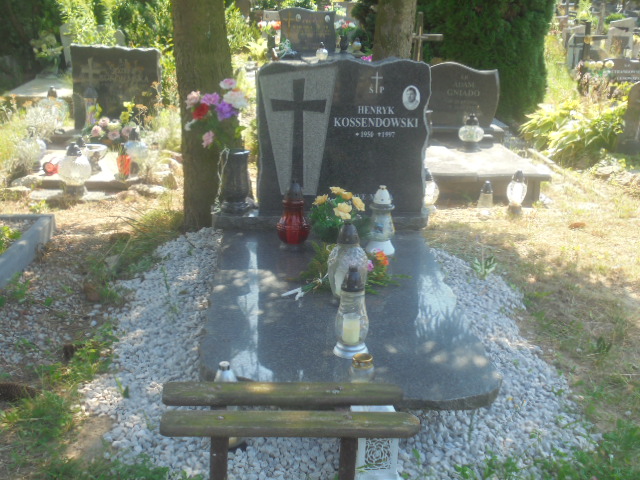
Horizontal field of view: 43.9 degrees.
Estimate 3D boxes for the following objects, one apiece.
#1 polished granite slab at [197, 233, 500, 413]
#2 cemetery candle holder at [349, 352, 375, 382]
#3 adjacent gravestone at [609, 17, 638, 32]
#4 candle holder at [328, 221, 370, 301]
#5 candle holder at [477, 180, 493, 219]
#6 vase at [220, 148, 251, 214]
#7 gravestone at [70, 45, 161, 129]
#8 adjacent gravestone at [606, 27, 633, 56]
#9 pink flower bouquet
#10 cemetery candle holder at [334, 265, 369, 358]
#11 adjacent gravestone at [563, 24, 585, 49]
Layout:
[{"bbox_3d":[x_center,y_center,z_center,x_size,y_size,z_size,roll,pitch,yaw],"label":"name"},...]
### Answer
[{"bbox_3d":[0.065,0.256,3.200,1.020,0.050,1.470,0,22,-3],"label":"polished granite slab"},{"bbox_3d":[0.136,0.430,2.543,0.081,0.122,0.081,0,18,-3],"label":"cemetery candle holder"},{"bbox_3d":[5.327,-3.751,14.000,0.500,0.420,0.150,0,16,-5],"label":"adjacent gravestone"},{"bbox_3d":[0.108,0.088,3.000,0.150,0.322,0.150,0,16,-5],"label":"candle holder"},{"bbox_3d":[1.099,-0.285,5.272,0.103,0.212,0.103,0,18,-3],"label":"candle holder"},{"bbox_3d":[-0.414,-0.290,3.930,0.150,0.305,0.150,0,16,-5],"label":"vase"},{"bbox_3d":[-1.837,-1.354,7.098,0.794,0.733,0.090,1,18,-1],"label":"gravestone"},{"bbox_3d":[5.274,-3.460,14.000,0.458,0.582,0.140,0,18,-3],"label":"adjacent gravestone"},{"bbox_3d":[-0.495,-0.600,3.800,0.306,0.339,0.260,0,18,-3],"label":"pink flower bouquet"},{"bbox_3d":[0.106,0.232,2.610,0.117,0.297,0.117,0,16,-5],"label":"cemetery candle holder"},{"bbox_3d":[4.154,-3.287,13.000,0.420,0.500,0.150,0,16,-5],"label":"adjacent gravestone"}]

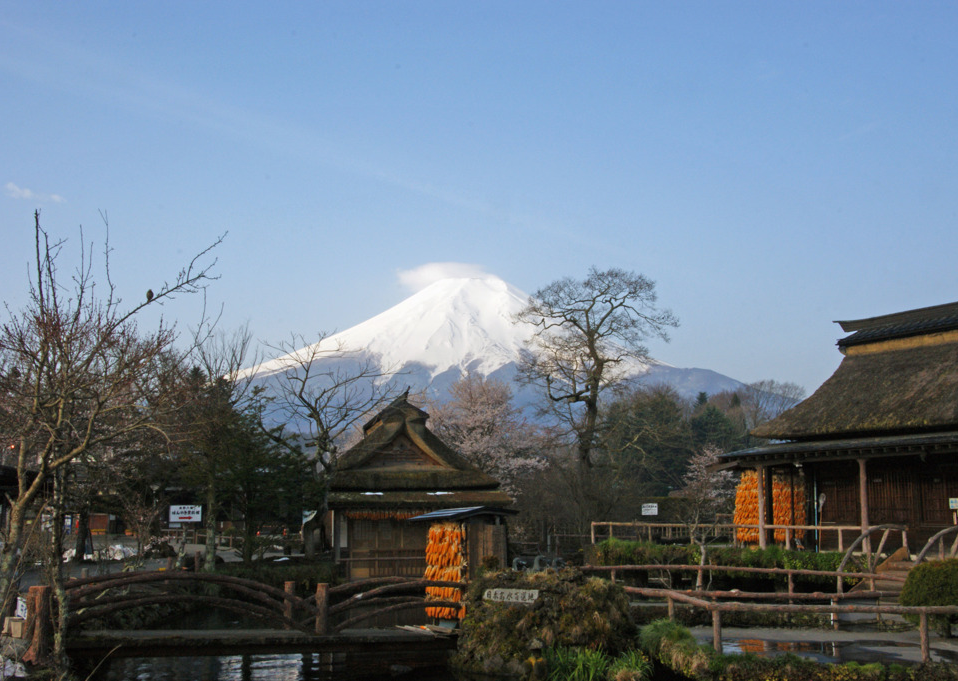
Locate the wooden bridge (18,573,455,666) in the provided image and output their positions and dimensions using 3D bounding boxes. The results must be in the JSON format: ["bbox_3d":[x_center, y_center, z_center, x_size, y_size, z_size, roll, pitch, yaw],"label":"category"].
[{"bbox_3d":[-3.628,4.427,18.073,7.020,1.330,1.200,1,-8,-5],"label":"wooden bridge"}]

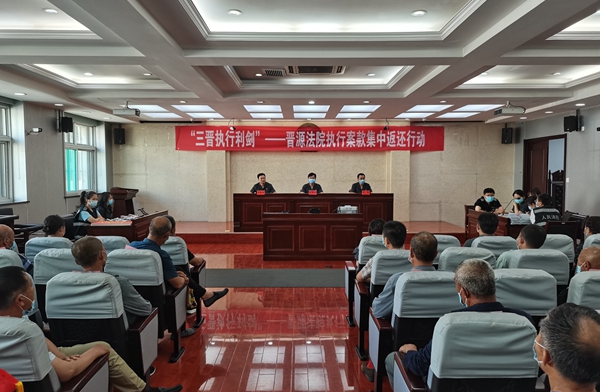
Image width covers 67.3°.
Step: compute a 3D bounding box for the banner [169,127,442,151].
[{"bbox_3d":[0.294,-1.643,12.970,7.756,0.711,0.050,0,2,0],"label":"banner"}]

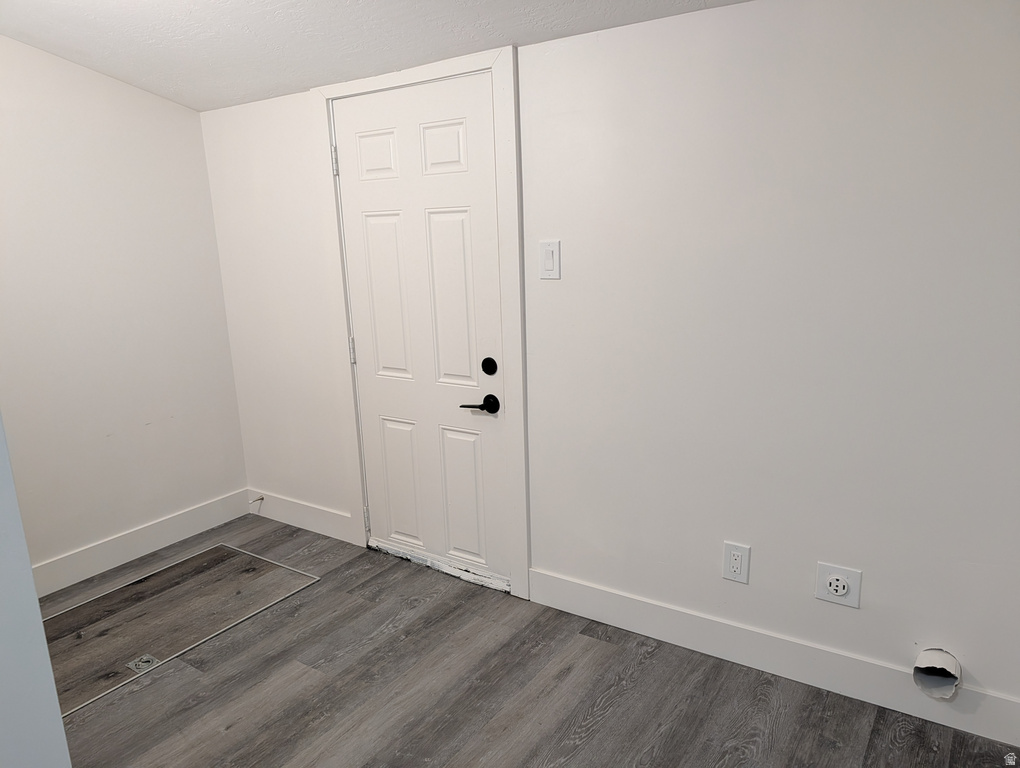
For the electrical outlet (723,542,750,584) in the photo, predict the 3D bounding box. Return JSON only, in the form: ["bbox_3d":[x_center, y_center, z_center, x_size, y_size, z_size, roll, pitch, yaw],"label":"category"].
[{"bbox_3d":[0.695,0.549,2.174,0.079,0.122,0.010,6,15,33],"label":"electrical outlet"}]

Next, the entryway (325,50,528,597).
[{"bbox_3d":[-0.324,-0.168,2.716,0.746,1.825,0.045,6,15,33],"label":"entryway"}]

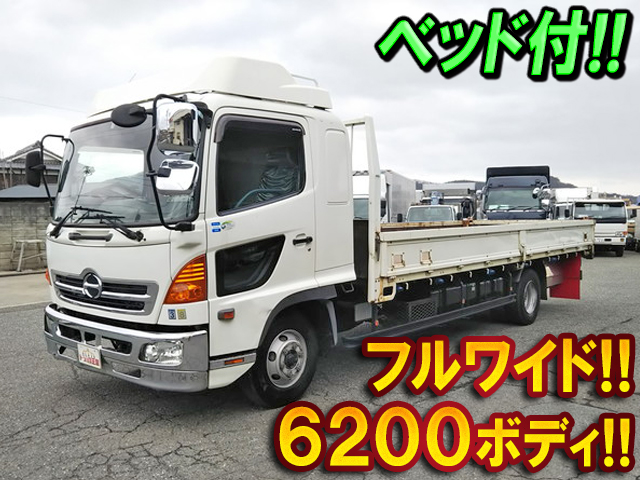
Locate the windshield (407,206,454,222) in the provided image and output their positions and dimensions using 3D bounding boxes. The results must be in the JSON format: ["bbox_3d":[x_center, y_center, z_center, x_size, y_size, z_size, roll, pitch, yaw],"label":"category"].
[{"bbox_3d":[3.785,-0.805,19.000,1.500,0.680,0.160,1,-17,17],"label":"windshield"}]

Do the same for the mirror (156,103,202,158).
[{"bbox_3d":[-0.883,-0.687,3.456,0.246,0.340,0.118,1,3,23],"label":"mirror"}]

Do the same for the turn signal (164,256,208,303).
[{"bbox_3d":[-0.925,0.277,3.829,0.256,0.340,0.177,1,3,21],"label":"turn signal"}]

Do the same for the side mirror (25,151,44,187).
[{"bbox_3d":[-2.737,-0.680,5.297,0.108,0.345,0.236,-2,3,-35],"label":"side mirror"}]

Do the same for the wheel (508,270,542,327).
[{"bbox_3d":[2.945,0.813,8.018,0.276,0.798,0.808,2,4,43],"label":"wheel"}]

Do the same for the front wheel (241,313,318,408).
[{"bbox_3d":[-0.336,1.009,4.754,0.235,0.803,0.803,3,5,42],"label":"front wheel"}]

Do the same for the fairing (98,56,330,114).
[{"bbox_3d":[-1.160,-1.314,5.025,1.990,0.483,1.458,2,4,43],"label":"fairing"}]

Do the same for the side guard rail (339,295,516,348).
[{"bbox_3d":[1.457,0.871,6.370,0.080,0.100,3.580,3,5,43],"label":"side guard rail"}]

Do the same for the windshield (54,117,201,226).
[{"bbox_3d":[-1.675,-0.552,4.506,2.128,0.886,0.266,2,-6,43],"label":"windshield"}]

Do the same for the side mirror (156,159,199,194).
[{"bbox_3d":[-0.886,-0.398,3.467,0.246,0.222,0.118,1,3,23],"label":"side mirror"}]

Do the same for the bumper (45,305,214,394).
[{"bbox_3d":[-1.716,0.813,4.522,2.305,0.414,0.325,2,4,43],"label":"bumper"}]

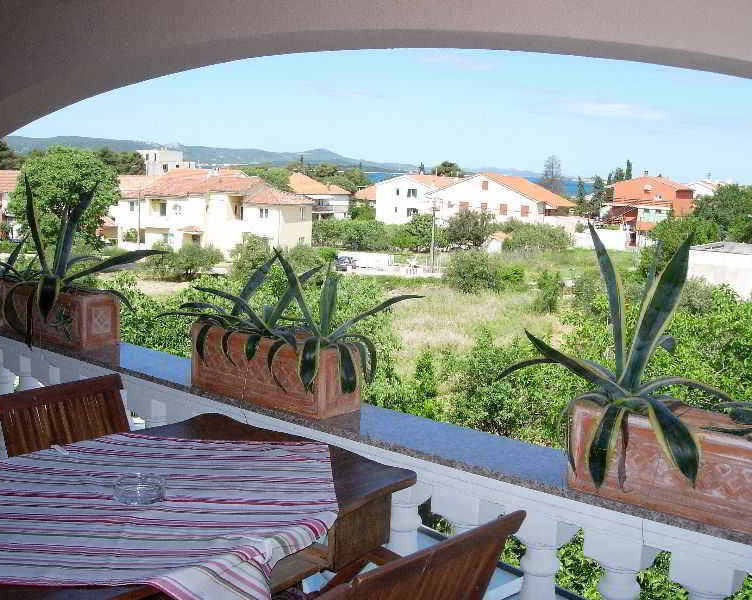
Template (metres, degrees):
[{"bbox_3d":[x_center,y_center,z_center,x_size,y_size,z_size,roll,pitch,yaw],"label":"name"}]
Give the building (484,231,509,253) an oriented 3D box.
[{"bbox_3d":[14.760,-6.769,106.312,3.000,2.600,3.000,3,9,15],"label":"building"}]

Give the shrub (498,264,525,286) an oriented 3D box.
[{"bbox_3d":[11.101,-2.057,71.368,2.200,1.800,2.000,3,9,9],"label":"shrub"}]

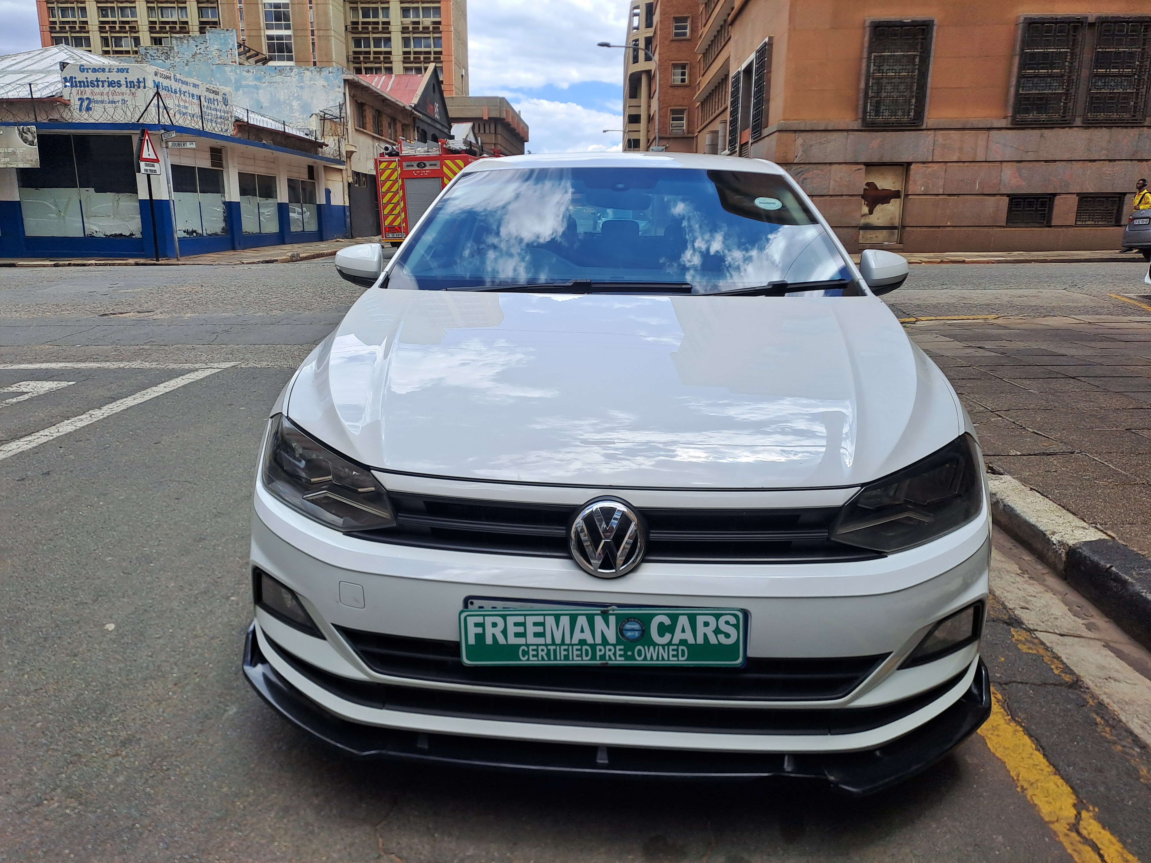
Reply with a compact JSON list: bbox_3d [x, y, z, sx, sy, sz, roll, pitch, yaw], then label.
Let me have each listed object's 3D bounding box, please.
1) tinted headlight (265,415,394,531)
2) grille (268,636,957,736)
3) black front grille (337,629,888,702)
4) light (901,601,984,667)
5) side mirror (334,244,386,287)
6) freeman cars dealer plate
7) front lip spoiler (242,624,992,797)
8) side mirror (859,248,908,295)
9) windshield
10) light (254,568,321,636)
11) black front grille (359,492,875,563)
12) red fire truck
[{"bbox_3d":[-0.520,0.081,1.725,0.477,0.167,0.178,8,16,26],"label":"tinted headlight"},{"bbox_3d":[0.065,0.498,1.687,1.510,0.095,0.280,2,14,3],"label":"grille"},{"bbox_3d":[0.062,0.431,1.583,1.090,0.110,0.115,2,14,3],"label":"black front grille"},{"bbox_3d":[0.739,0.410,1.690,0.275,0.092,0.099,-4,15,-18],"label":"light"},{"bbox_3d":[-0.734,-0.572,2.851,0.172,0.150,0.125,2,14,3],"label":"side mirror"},{"bbox_3d":[0.049,0.378,1.519,0.520,0.113,0.018,-1,14,4],"label":"freeman cars dealer plate"},{"bbox_3d":[0.065,0.570,1.747,1.740,0.185,0.460,2,14,3],"label":"front lip spoiler"},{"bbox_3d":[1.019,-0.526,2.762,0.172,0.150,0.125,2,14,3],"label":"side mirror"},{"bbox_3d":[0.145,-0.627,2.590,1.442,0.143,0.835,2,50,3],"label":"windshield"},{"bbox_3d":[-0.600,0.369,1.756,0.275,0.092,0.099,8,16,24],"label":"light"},{"bbox_3d":[0.067,0.180,1.529,1.045,0.115,0.130,2,14,3],"label":"black front grille"},{"bbox_3d":[-3.368,-7.102,25.442,2.500,2.950,7.500,3,14,10],"label":"red fire truck"}]

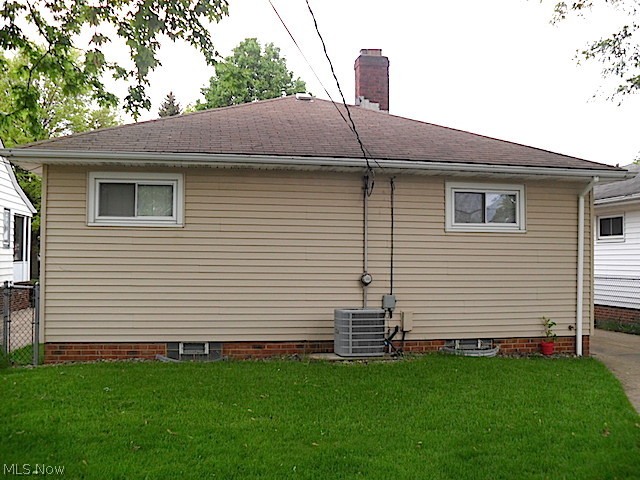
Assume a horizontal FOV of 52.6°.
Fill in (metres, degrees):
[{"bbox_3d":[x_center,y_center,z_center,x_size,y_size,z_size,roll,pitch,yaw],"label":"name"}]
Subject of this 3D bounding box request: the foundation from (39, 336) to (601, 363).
[{"bbox_3d":[0.238,1.612,9.649,8.150,0.300,0.216,1,-2,-10],"label":"foundation"}]

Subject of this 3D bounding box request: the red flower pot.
[{"bbox_3d":[3.510,1.677,9.967,0.208,0.191,0.208,1,-2,0],"label":"red flower pot"}]

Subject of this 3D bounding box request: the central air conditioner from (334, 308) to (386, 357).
[{"bbox_3d":[0.583,1.320,9.232,0.637,0.637,0.608,1,-2,-10],"label":"central air conditioner"}]

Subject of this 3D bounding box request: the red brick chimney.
[{"bbox_3d":[1.069,-3.230,13.230,0.608,1.303,0.431,1,-2,-10],"label":"red brick chimney"}]

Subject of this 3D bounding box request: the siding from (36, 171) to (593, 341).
[{"bbox_3d":[0.252,0.249,9.644,8.284,2.427,0.176,1,-2,-10],"label":"siding"}]

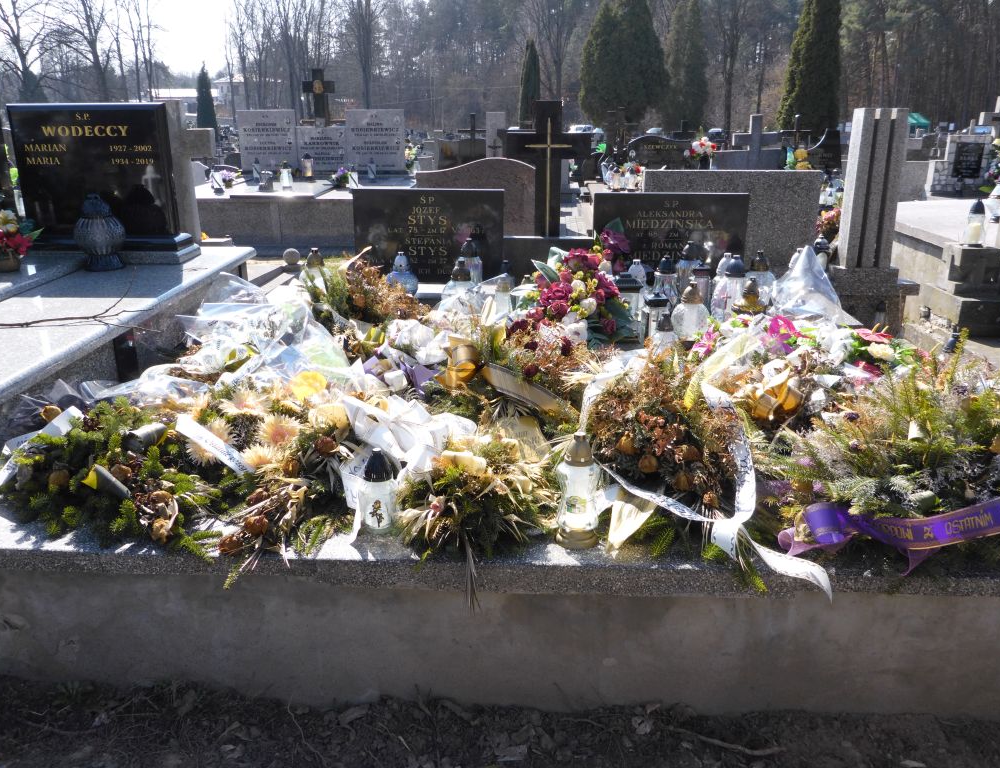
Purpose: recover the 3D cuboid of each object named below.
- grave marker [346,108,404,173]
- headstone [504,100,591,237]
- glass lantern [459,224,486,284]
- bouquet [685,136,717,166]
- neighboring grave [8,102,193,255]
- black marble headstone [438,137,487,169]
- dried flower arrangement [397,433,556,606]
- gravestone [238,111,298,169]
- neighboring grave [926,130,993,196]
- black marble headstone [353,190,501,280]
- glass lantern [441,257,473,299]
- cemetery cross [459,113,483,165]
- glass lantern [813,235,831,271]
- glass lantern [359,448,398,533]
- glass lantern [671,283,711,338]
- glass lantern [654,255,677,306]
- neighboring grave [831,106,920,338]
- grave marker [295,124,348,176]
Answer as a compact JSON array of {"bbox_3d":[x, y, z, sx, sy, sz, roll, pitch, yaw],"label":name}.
[{"bbox_3d":[-1.587,-3.108,10.560,0.738,0.765,0.110,0,18,-2],"label":"grave marker"},{"bbox_3d":[0.253,-1.150,4.450,0.445,0.703,0.100,1,18,2],"label":"headstone"},{"bbox_3d":[-0.141,-0.584,4.000,0.120,0.255,0.120,0,17,0],"label":"glass lantern"},{"bbox_3d":[2.150,-2.474,8.900,0.320,0.370,0.290,2,18,6],"label":"bouquet"},{"bbox_3d":[-1.976,-1.035,4.150,0.780,0.705,0.200,1,18,2],"label":"neighboring grave"},{"bbox_3d":[-0.570,-3.441,12.500,0.730,0.540,0.130,2,18,5],"label":"black marble headstone"},{"bbox_3d":[-0.059,0.329,2.280,0.410,0.336,0.360,1,18,3],"label":"dried flower arrangement"},{"bbox_3d":[-2.346,-2.465,8.400,0.575,0.603,0.090,1,18,2],"label":"gravestone"},{"bbox_3d":[4.867,-2.301,8.700,0.620,0.667,0.200,3,18,8],"label":"neighboring grave"},{"bbox_3d":[-0.356,-0.735,4.130,0.743,0.466,0.100,1,18,3],"label":"black marble headstone"},{"bbox_3d":[-0.176,-0.438,3.649,0.165,0.241,0.165,1,18,3],"label":"glass lantern"},{"bbox_3d":[-0.446,-3.956,13.439,0.468,0.825,0.100,0,18,0],"label":"cemetery cross"},{"bbox_3d":[1.671,-0.659,4.300,0.095,0.233,0.095,0,17,0],"label":"glass lantern"},{"bbox_3d":[-0.346,0.295,2.340,0.094,0.230,0.094,2,18,6],"label":"glass lantern"},{"bbox_3d":[0.873,-0.341,3.800,0.175,0.260,0.175,0,17,0],"label":"glass lantern"},{"bbox_3d":[0.791,-0.477,3.950,0.125,0.282,0.125,0,17,0],"label":"glass lantern"},{"bbox_3d":[2.082,-0.910,4.650,0.420,1.200,0.360,2,18,8],"label":"neighboring grave"},{"bbox_3d":[-2.284,-2.998,10.598,0.636,0.579,0.110,0,18,-2],"label":"grave marker"}]

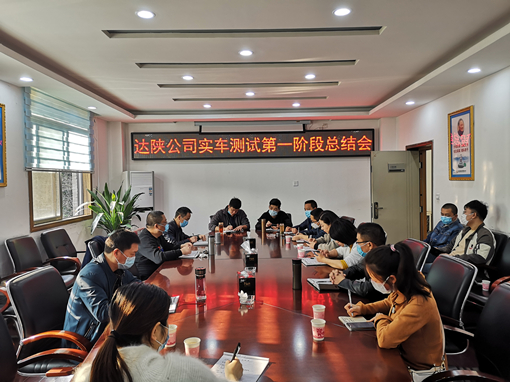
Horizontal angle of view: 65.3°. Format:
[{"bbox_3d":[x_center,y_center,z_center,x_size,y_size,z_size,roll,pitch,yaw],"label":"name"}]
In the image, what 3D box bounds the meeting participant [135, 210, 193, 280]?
[{"bbox_3d":[-1.057,0.874,4.518,0.750,1.280,0.560,-1,1,-7],"label":"meeting participant"}]

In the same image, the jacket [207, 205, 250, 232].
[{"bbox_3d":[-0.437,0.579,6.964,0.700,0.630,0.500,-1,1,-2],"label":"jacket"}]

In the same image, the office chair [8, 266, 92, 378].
[{"bbox_3d":[-1.211,1.048,2.641,0.630,1.020,0.580,-1,1,6],"label":"office chair"}]

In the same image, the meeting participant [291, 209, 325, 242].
[{"bbox_3d":[0.950,0.846,5.773,0.750,1.220,0.520,-1,1,-7],"label":"meeting participant"}]

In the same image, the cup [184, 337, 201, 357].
[{"bbox_3d":[-0.272,0.701,1.741,0.073,0.086,0.073,-1,1,0],"label":"cup"}]

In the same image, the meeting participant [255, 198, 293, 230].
[{"bbox_3d":[0.321,0.787,7.040,0.600,1.300,0.720,-1,1,2],"label":"meeting participant"}]

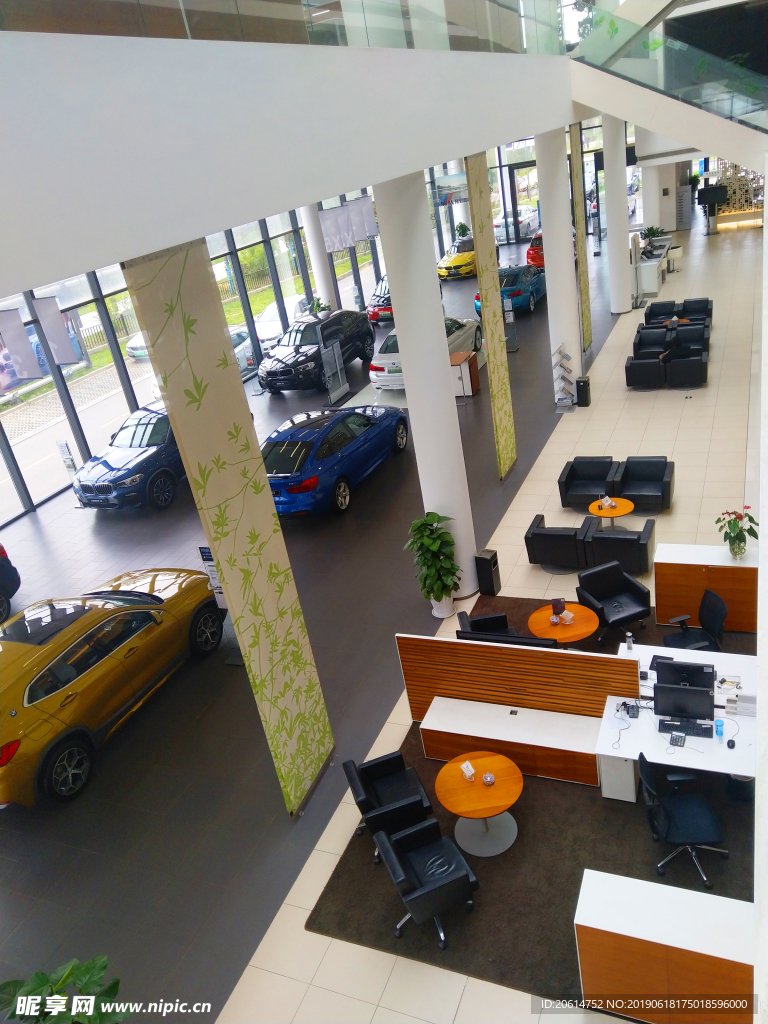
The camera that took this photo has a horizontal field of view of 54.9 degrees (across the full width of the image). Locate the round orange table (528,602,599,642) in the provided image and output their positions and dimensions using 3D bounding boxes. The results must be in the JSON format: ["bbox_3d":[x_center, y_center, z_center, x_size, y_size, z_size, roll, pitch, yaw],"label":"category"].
[{"bbox_3d":[2.231,1.613,9.084,0.835,0.620,0.835,2,28,26],"label":"round orange table"}]

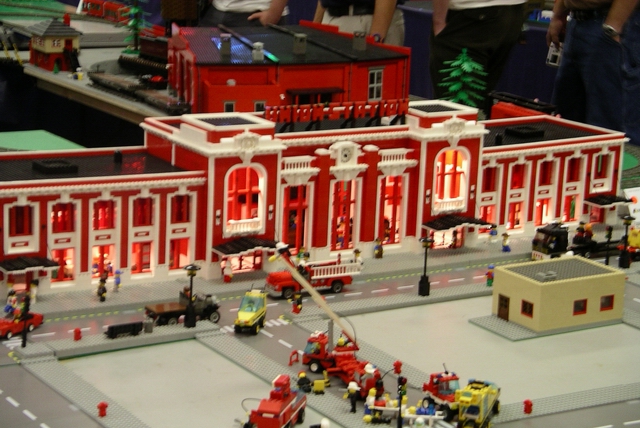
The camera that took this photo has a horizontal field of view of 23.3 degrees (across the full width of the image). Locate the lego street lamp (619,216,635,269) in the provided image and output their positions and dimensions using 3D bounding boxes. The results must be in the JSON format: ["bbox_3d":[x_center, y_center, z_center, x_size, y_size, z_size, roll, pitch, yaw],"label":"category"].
[{"bbox_3d":[0.628,0.057,3.176,0.033,0.106,0.033,-6,15,-32],"label":"lego street lamp"}]

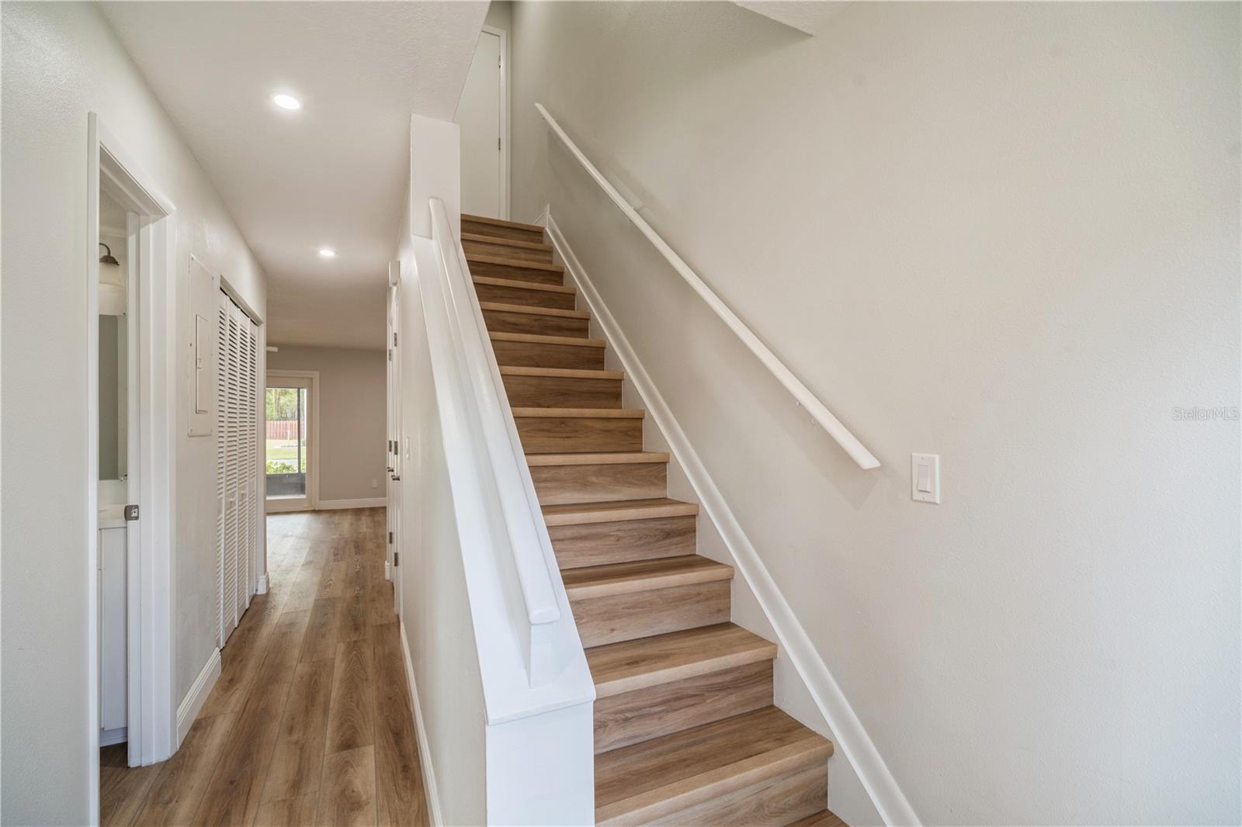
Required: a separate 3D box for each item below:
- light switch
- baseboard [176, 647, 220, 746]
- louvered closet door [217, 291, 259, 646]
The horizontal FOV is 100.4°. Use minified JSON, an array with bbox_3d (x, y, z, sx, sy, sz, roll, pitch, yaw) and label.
[{"bbox_3d":[0.727,0.156,1.238,0.009,0.114,0.070,0,-1,-26],"label":"light switch"},{"bbox_3d":[-1.906,1.260,2.348,0.017,0.134,0.675,0,-1,-26],"label":"baseboard"},{"bbox_3d":[-2.431,0.315,3.273,0.040,2.000,1.270,0,-1,-26],"label":"louvered closet door"}]

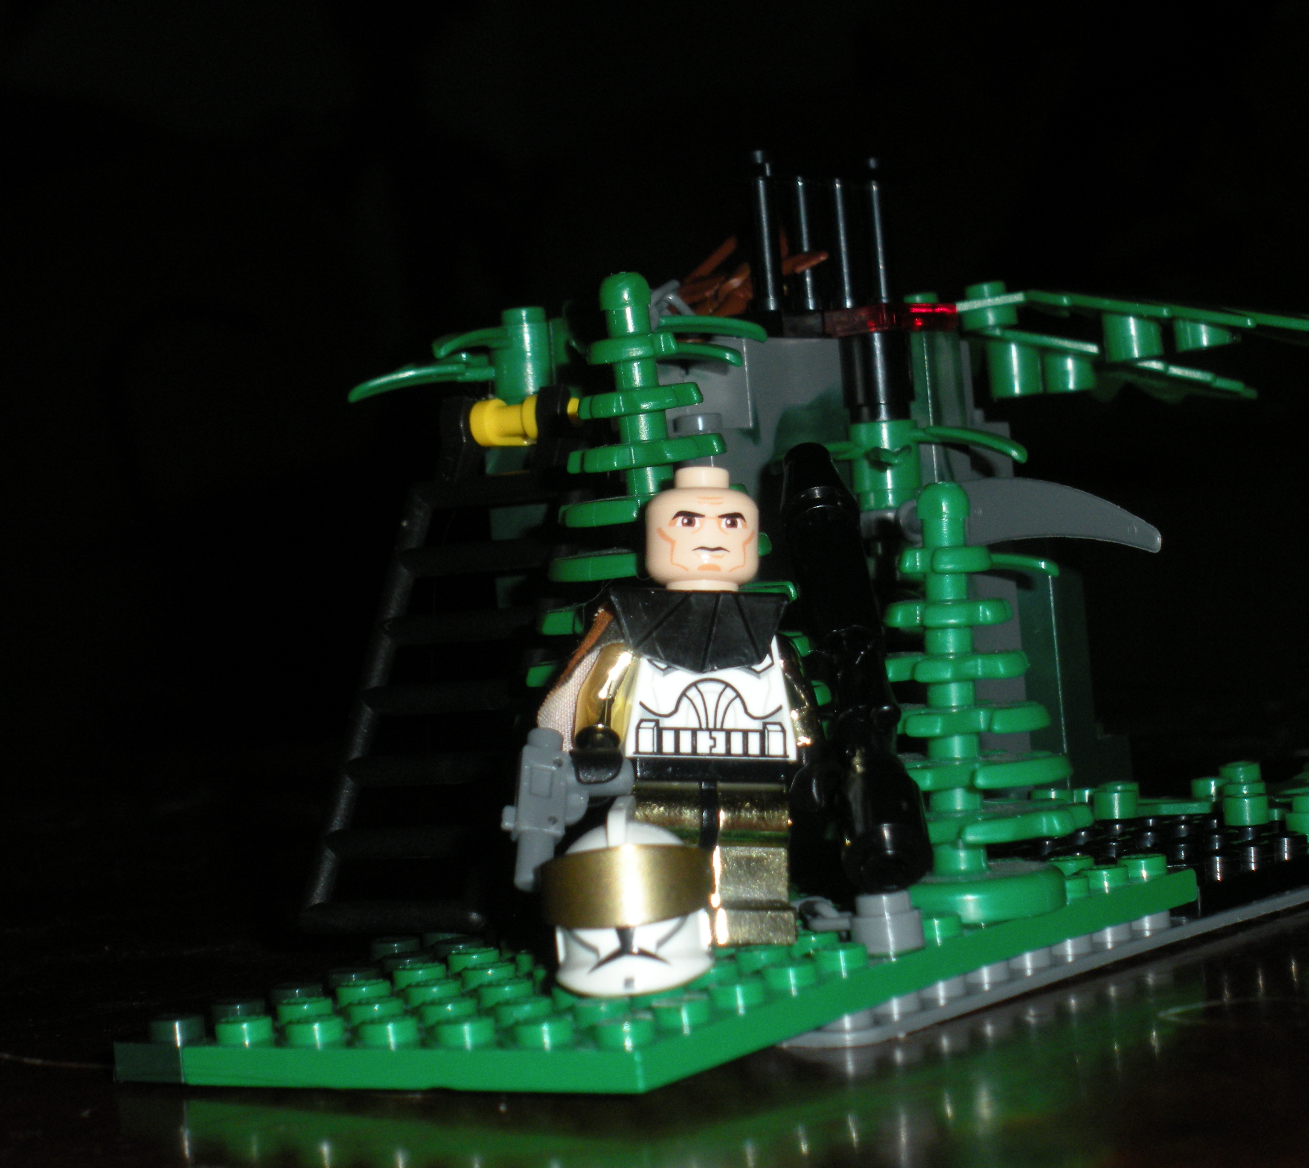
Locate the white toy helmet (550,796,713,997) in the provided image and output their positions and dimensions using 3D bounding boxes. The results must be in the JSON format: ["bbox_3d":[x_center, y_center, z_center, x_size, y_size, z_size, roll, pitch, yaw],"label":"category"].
[{"bbox_3d":[-0.002,0.026,0.296,0.014,0.016,0.014,-5,2,6],"label":"white toy helmet"}]

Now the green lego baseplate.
[{"bbox_3d":[0.003,0.035,0.325,0.056,0.005,0.096,-5,2,35],"label":"green lego baseplate"}]

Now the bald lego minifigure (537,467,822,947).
[{"bbox_3d":[0.002,0.011,0.315,0.025,0.042,0.015,-4,2,-5],"label":"bald lego minifigure"}]

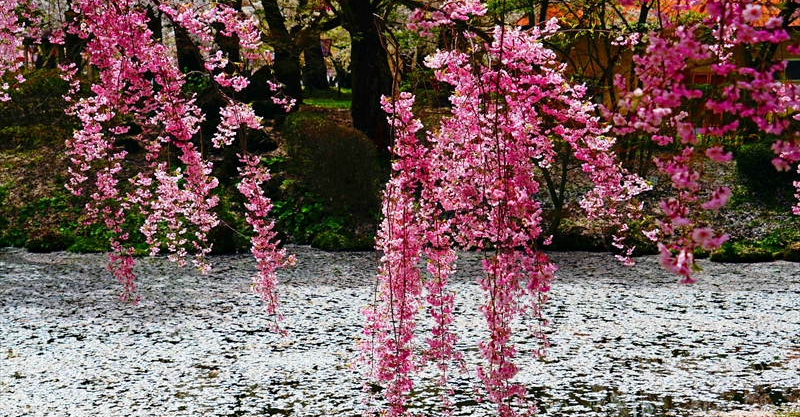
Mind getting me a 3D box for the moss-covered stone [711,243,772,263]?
[{"bbox_3d":[4.680,0.610,17.600,0.840,0.240,0.500,1,5,14],"label":"moss-covered stone"}]

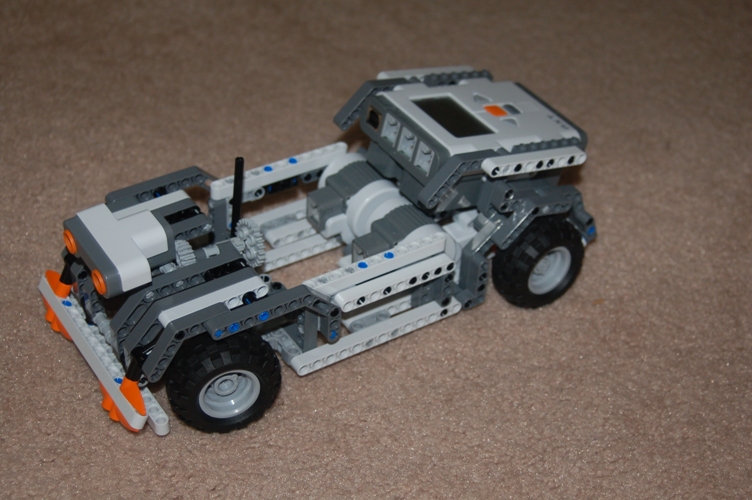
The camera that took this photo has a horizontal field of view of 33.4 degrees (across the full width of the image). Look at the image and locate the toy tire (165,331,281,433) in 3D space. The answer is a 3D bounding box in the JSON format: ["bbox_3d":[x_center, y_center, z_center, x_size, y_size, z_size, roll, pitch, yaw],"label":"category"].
[{"bbox_3d":[-0.074,0.063,0.611,0.056,0.056,0.026,-11,41,-21],"label":"toy tire"}]

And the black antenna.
[{"bbox_3d":[-0.071,-0.025,0.648,0.005,0.055,0.005,-18,44,-30],"label":"black antenna"}]

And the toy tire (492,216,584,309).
[{"bbox_3d":[0.092,0.007,0.711,0.056,0.056,0.026,-19,44,-29],"label":"toy tire"}]

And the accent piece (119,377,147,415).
[{"bbox_3d":[-0.113,0.068,0.592,0.008,0.009,0.023,3,31,-43],"label":"accent piece"}]

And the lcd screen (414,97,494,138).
[{"bbox_3d":[0.042,-0.072,0.689,0.028,0.003,0.042,-10,40,-35],"label":"lcd screen"}]

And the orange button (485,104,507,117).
[{"bbox_3d":[0.068,-0.079,0.707,0.009,0.003,0.011,-10,40,-35],"label":"orange button"}]

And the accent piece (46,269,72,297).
[{"bbox_3d":[-0.166,0.015,0.652,0.008,0.009,0.022,3,31,-43],"label":"accent piece"}]

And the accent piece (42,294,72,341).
[{"bbox_3d":[-0.165,0.037,0.649,0.009,0.009,0.034,3,31,-43],"label":"accent piece"}]

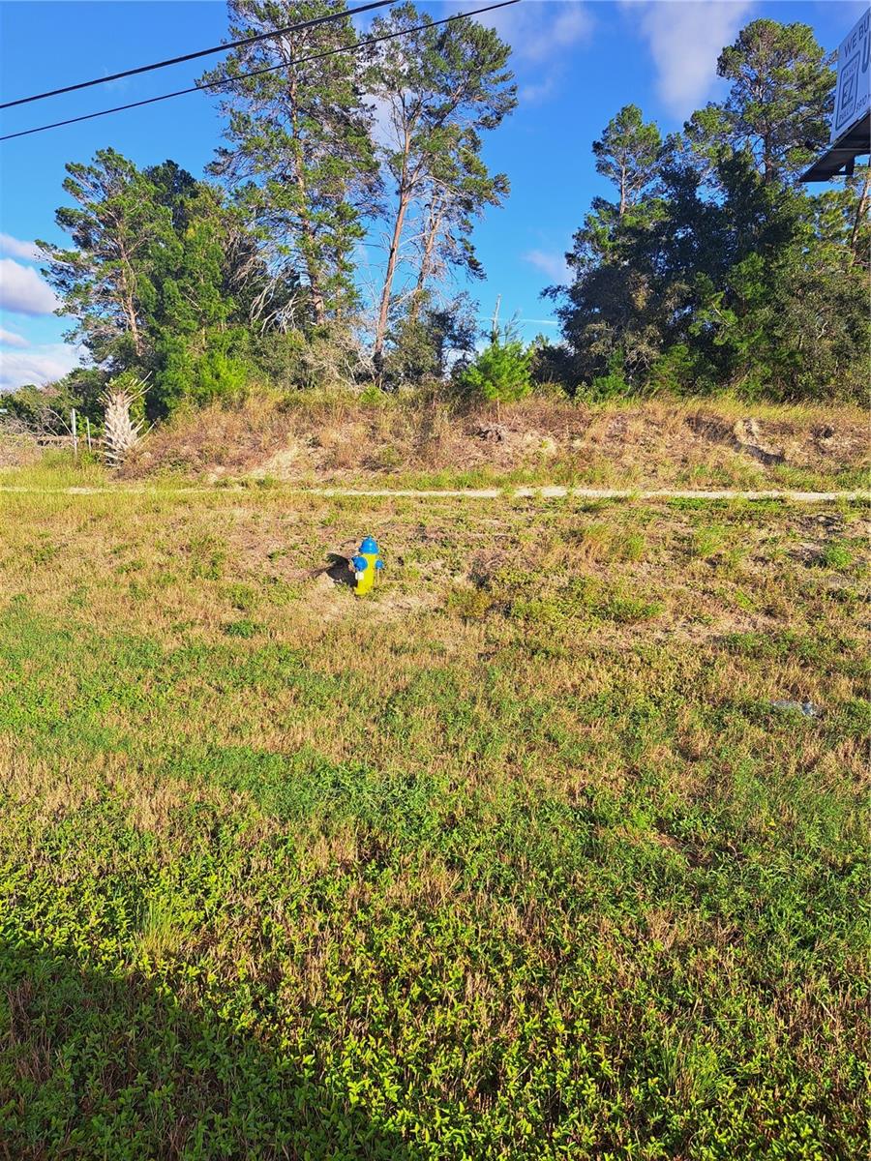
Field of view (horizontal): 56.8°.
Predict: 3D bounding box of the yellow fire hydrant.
[{"bbox_3d":[-0.867,-0.182,9.956,0.400,0.735,0.380,11,11,25],"label":"yellow fire hydrant"}]

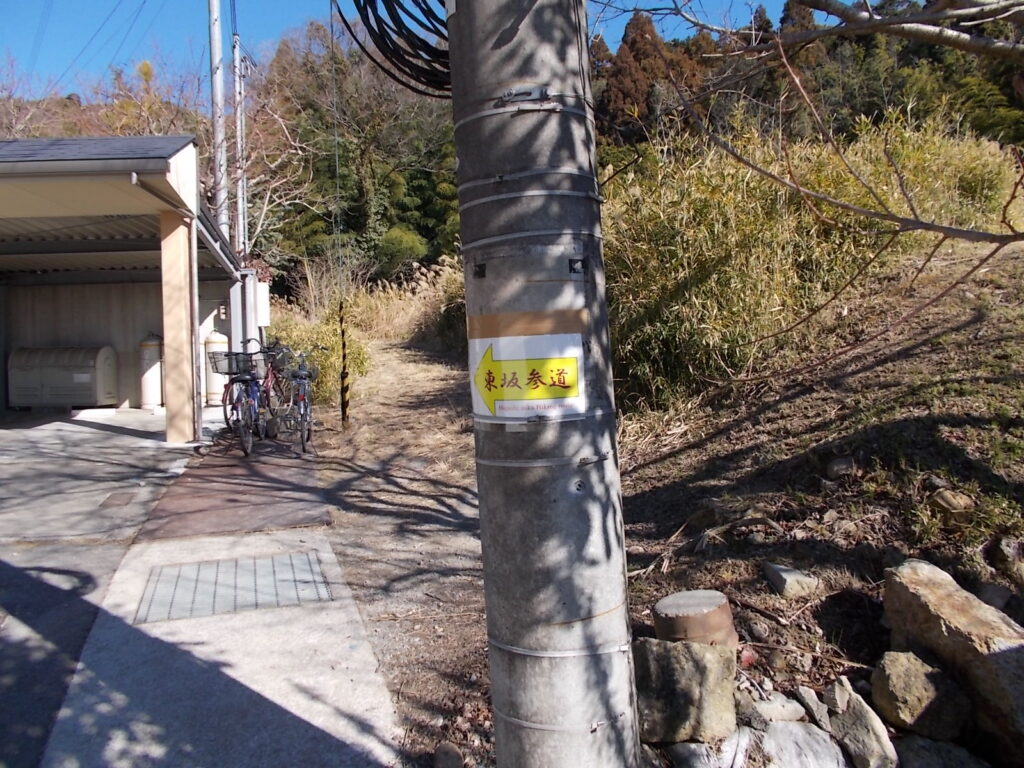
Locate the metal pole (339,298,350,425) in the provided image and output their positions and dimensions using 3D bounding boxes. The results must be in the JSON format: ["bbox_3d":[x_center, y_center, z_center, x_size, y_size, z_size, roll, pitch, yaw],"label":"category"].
[{"bbox_3d":[-2.230,-0.290,10.150,0.100,1.680,0.100,-2,2,-12],"label":"metal pole"}]

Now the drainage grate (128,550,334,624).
[{"bbox_3d":[-1.486,1.092,4.157,0.910,0.040,0.900,-3,6,-19],"label":"drainage grate"}]

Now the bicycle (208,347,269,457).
[{"bbox_3d":[-2.880,0.180,8.380,0.600,1.060,1.760,-3,4,-10],"label":"bicycle"}]

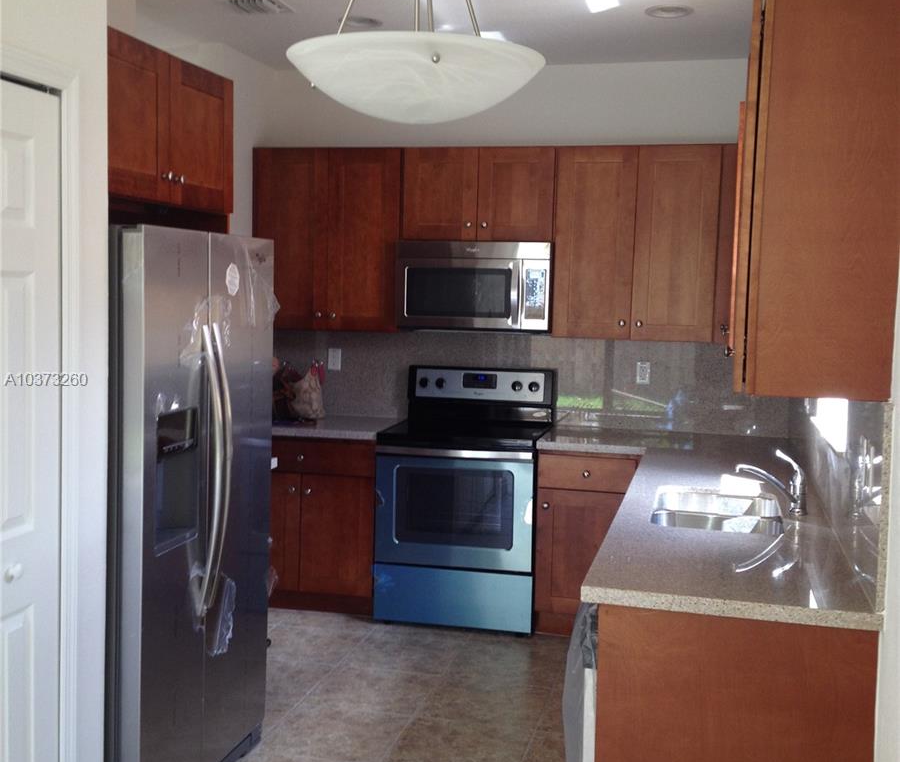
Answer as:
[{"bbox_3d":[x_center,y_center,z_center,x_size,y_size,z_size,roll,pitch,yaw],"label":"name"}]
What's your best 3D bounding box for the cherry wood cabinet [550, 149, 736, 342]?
[{"bbox_3d":[0.920,-0.650,5.818,0.802,0.898,0.325,2,6,12],"label":"cherry wood cabinet"}]

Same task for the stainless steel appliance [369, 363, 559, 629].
[{"bbox_3d":[0.088,0.549,5.923,0.753,1.188,0.658,2,6,12],"label":"stainless steel appliance"}]

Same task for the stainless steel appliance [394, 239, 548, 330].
[{"bbox_3d":[0.151,-0.462,6.000,0.755,0.428,0.410,2,5,13],"label":"stainless steel appliance"}]

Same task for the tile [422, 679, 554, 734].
[{"bbox_3d":[0.150,1.262,4.751,0.468,0.010,0.485,2,5,13],"label":"tile"}]

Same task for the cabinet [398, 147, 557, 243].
[{"bbox_3d":[0.168,-0.911,5.964,0.751,0.437,0.325,2,6,12],"label":"cabinet"}]

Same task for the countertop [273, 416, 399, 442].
[{"bbox_3d":[-0.642,0.227,6.104,0.774,0.035,0.662,2,5,13],"label":"countertop"}]

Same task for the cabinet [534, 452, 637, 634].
[{"bbox_3d":[0.696,0.741,5.836,0.468,0.887,0.627,2,5,13],"label":"cabinet"}]

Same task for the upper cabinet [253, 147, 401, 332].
[{"bbox_3d":[-0.583,-0.719,6.196,0.775,0.907,0.326,2,5,13],"label":"upper cabinet"}]

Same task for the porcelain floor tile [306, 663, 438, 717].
[{"bbox_3d":[-0.310,1.233,4.814,0.465,0.012,0.465,2,6,13],"label":"porcelain floor tile"}]

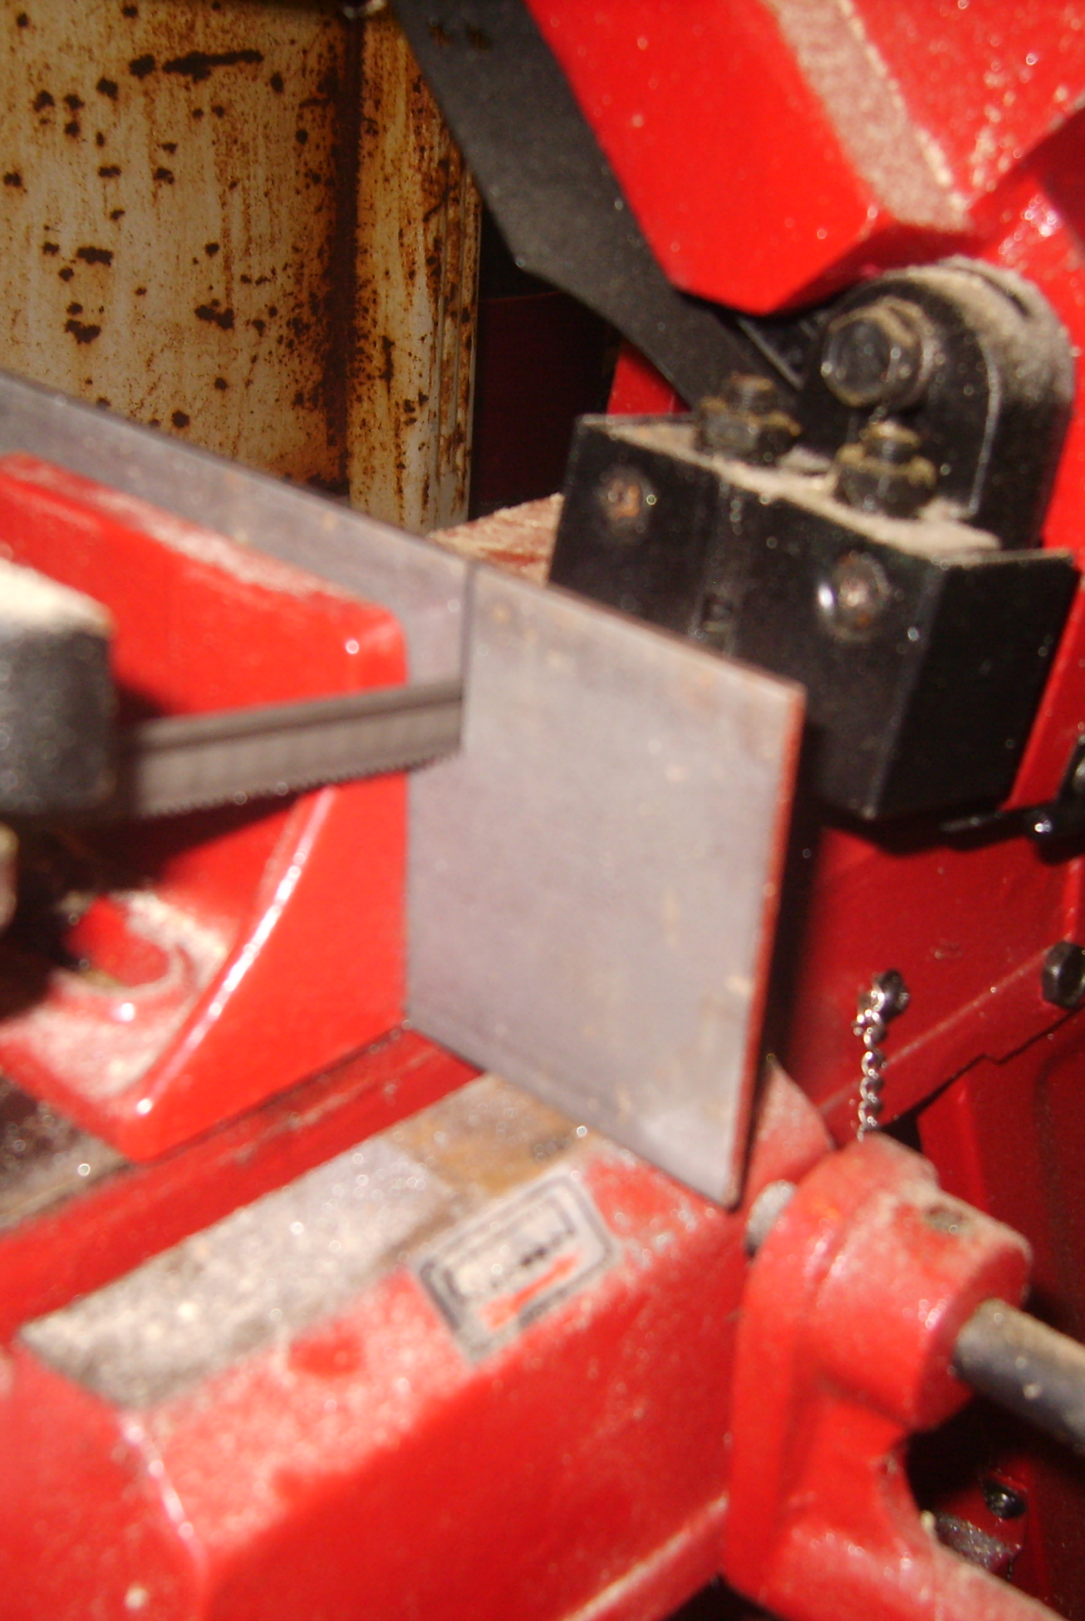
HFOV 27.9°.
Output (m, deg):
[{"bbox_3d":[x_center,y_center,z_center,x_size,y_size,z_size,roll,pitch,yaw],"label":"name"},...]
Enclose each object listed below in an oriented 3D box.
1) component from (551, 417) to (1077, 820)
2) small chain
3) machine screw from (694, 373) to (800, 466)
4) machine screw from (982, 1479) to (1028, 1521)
[{"bbox_3d":[0.040,-0.032,0.348,0.034,0.039,0.074,-9,29,-43],"label":"component"},{"bbox_3d":[0.056,0.041,0.364,0.007,0.032,0.007,25,35,37],"label":"small chain"},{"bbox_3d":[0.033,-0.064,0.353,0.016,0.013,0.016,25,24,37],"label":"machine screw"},{"bbox_3d":[0.093,0.138,0.438,0.009,0.009,0.005,25,35,37],"label":"machine screw"}]

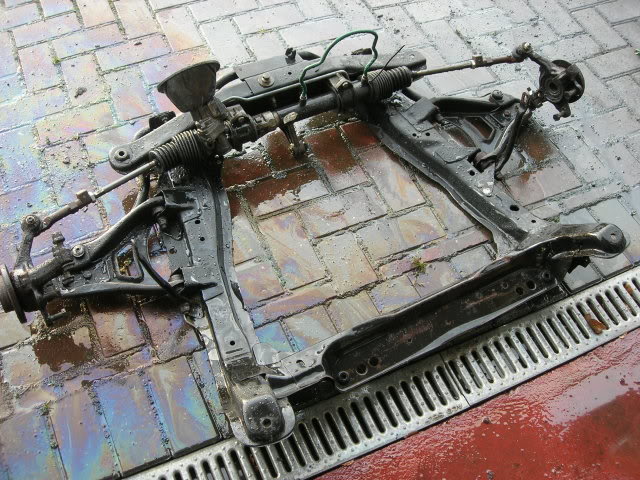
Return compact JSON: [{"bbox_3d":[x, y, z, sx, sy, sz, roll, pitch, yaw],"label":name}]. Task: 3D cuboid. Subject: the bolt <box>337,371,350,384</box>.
[{"bbox_3d":[0.046,0.269,1.372,0.024,0.015,0.024,1,55,-2],"label":"bolt"}]

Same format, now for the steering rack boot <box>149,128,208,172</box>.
[{"bbox_3d":[-0.315,-0.194,1.552,0.112,0.070,0.070,-22,59,-17],"label":"steering rack boot"}]

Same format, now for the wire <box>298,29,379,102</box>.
[{"bbox_3d":[0.036,-0.415,1.616,0.195,0.140,0.040,-22,59,-17],"label":"wire"}]

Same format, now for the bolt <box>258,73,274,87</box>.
[{"bbox_3d":[-0.128,-0.384,1.686,0.037,0.023,0.037,1,55,-2],"label":"bolt"}]

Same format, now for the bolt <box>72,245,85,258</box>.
[{"bbox_3d":[-0.493,0.024,1.434,0.025,0.014,0.025,1,55,-2],"label":"bolt"}]

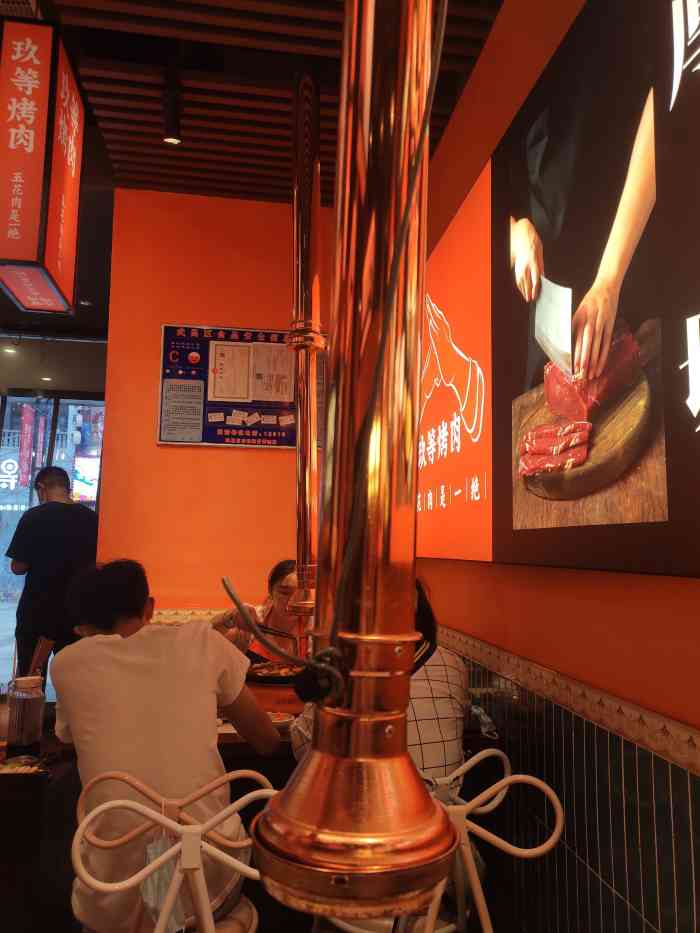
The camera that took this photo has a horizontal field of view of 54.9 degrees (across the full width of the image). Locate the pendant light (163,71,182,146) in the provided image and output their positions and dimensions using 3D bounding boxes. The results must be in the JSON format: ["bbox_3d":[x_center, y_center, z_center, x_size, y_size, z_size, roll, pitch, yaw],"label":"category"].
[{"bbox_3d":[-0.665,-1.353,2.525,0.066,0.298,0.066,1,-7,-9],"label":"pendant light"}]

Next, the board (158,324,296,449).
[{"bbox_3d":[-0.503,-0.399,3.403,0.900,0.600,0.025,1,-7,-9],"label":"board"}]

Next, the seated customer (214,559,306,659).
[{"bbox_3d":[-0.262,0.973,2.738,0.580,1.180,0.750,1,-7,-2],"label":"seated customer"}]

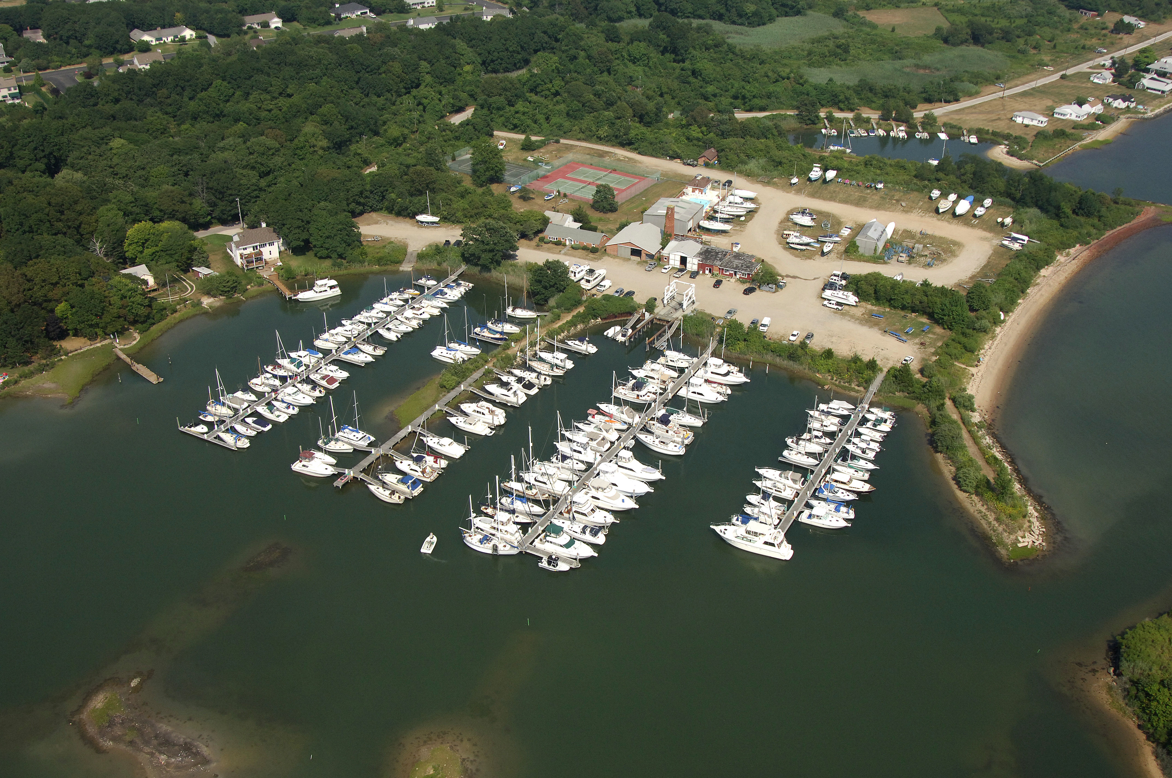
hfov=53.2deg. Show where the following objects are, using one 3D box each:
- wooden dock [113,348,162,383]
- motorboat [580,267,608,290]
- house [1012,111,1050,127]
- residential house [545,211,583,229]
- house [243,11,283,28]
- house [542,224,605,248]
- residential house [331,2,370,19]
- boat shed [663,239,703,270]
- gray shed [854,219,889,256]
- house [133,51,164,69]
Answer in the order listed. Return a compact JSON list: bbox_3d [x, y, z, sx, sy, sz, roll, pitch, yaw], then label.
[{"bbox_3d":[-113.770,-6.000,296.370,3.100,1.100,23.000,-26,39,-38],"label":"wooden dock"},{"bbox_3d":[2.693,-32.168,334.237,3.700,4.800,10.000,21,36,31],"label":"motorboat"},{"bbox_3d":[182.682,-111.970,481.344,13.000,4.100,6.600,21,35,31],"label":"house"},{"bbox_3d":[-7.147,-53.493,372.916,11.500,4.800,7.900,13,32,21],"label":"residential house"},{"bbox_3d":[-166.210,-189.350,600.670,17.500,5.400,10.000,-15,33,-26],"label":"house"},{"bbox_3d":[-2.814,-47.983,363.827,19.000,4.400,7.200,14,32,21],"label":"house"},{"bbox_3d":[-126.990,-203.140,625.640,21.000,5.400,10.500,-13,32,-22],"label":"residential house"},{"bbox_3d":[29.740,-40.200,350.610,10.600,5.700,9.000,12,32,19],"label":"boat shed"},{"bbox_3d":[88.386,-47.436,362.808,7.200,6.400,12.600,14,32,21],"label":"gray shed"},{"bbox_3d":[-197.140,-148.750,528.570,11.600,5.800,8.400,-18,35,-29],"label":"house"}]

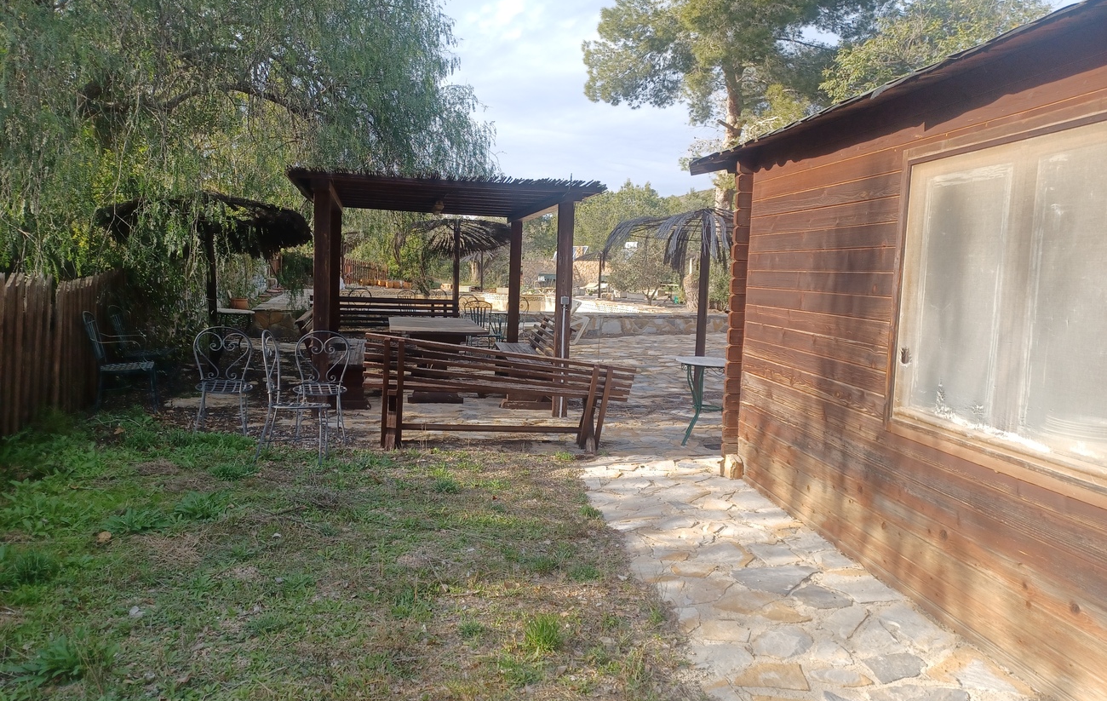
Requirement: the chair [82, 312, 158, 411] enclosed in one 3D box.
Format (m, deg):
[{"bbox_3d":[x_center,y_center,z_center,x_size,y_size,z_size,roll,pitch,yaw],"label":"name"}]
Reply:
[{"bbox_3d":[-4.007,0.103,7.460,0.630,0.910,0.540,1,6,-14],"label":"chair"}]

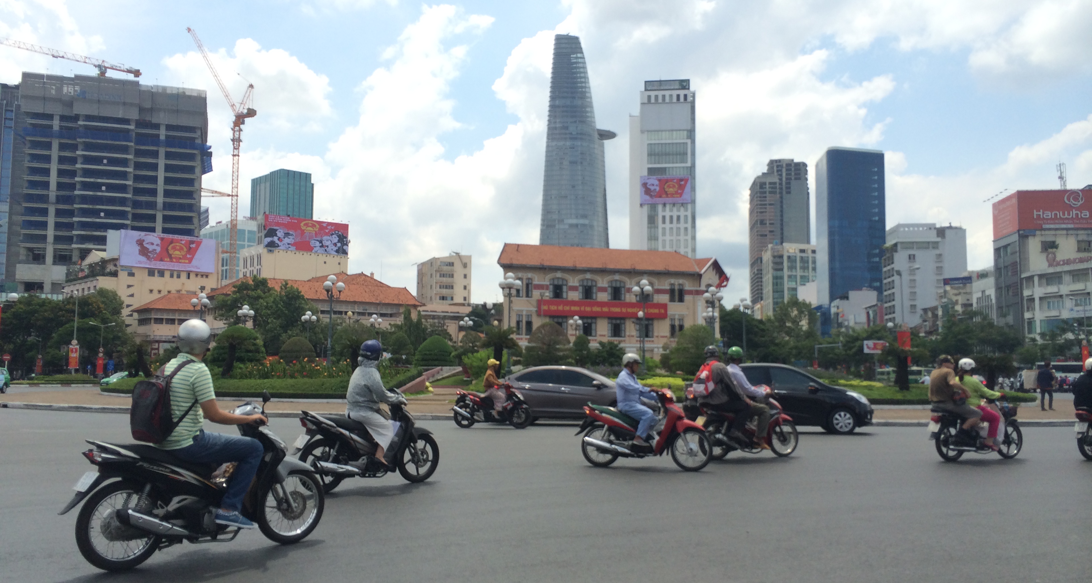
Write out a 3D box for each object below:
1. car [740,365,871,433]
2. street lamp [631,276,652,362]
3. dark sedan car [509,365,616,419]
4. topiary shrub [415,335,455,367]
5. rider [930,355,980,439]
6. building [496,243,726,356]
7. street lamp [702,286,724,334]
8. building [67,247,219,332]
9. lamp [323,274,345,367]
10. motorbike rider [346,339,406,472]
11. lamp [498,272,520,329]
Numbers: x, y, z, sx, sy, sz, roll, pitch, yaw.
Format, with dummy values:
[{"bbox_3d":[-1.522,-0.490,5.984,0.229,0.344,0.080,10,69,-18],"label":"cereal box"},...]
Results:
[{"bbox_3d":[5.065,2.325,20.778,3.850,1.510,1.700,0,-5,3],"label":"car"},{"bbox_3d":[4.881,1.861,48.000,1.120,5.050,1.120,0,-5,0],"label":"street lamp"},{"bbox_3d":[0.740,2.584,23.766,4.420,1.470,1.700,0,-5,1],"label":"dark sedan car"},{"bbox_3d":[-5.787,3.114,49.000,2.100,1.800,2.100,0,-5,0],"label":"topiary shrub"},{"bbox_3d":[6.168,1.564,14.133,0.680,1.230,0.500,3,-6,-29],"label":"rider"},{"bbox_3d":[8.121,3.461,126.000,29.500,17.800,13.500,2,-5,-17],"label":"building"},{"bbox_3d":[7.537,2.230,42.464,1.000,4.850,1.000,0,-5,0],"label":"street lamp"},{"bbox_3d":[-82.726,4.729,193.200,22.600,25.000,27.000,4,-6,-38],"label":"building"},{"bbox_3d":[-9.745,1.901,43.500,1.030,5.300,1.030,0,-5,0],"label":"lamp"},{"bbox_3d":[-1.874,1.253,10.511,0.550,1.390,0.620,-4,-7,42],"label":"motorbike rider"},{"bbox_3d":[-1.667,1.966,43.500,1.030,5.500,1.030,0,-5,0],"label":"lamp"}]

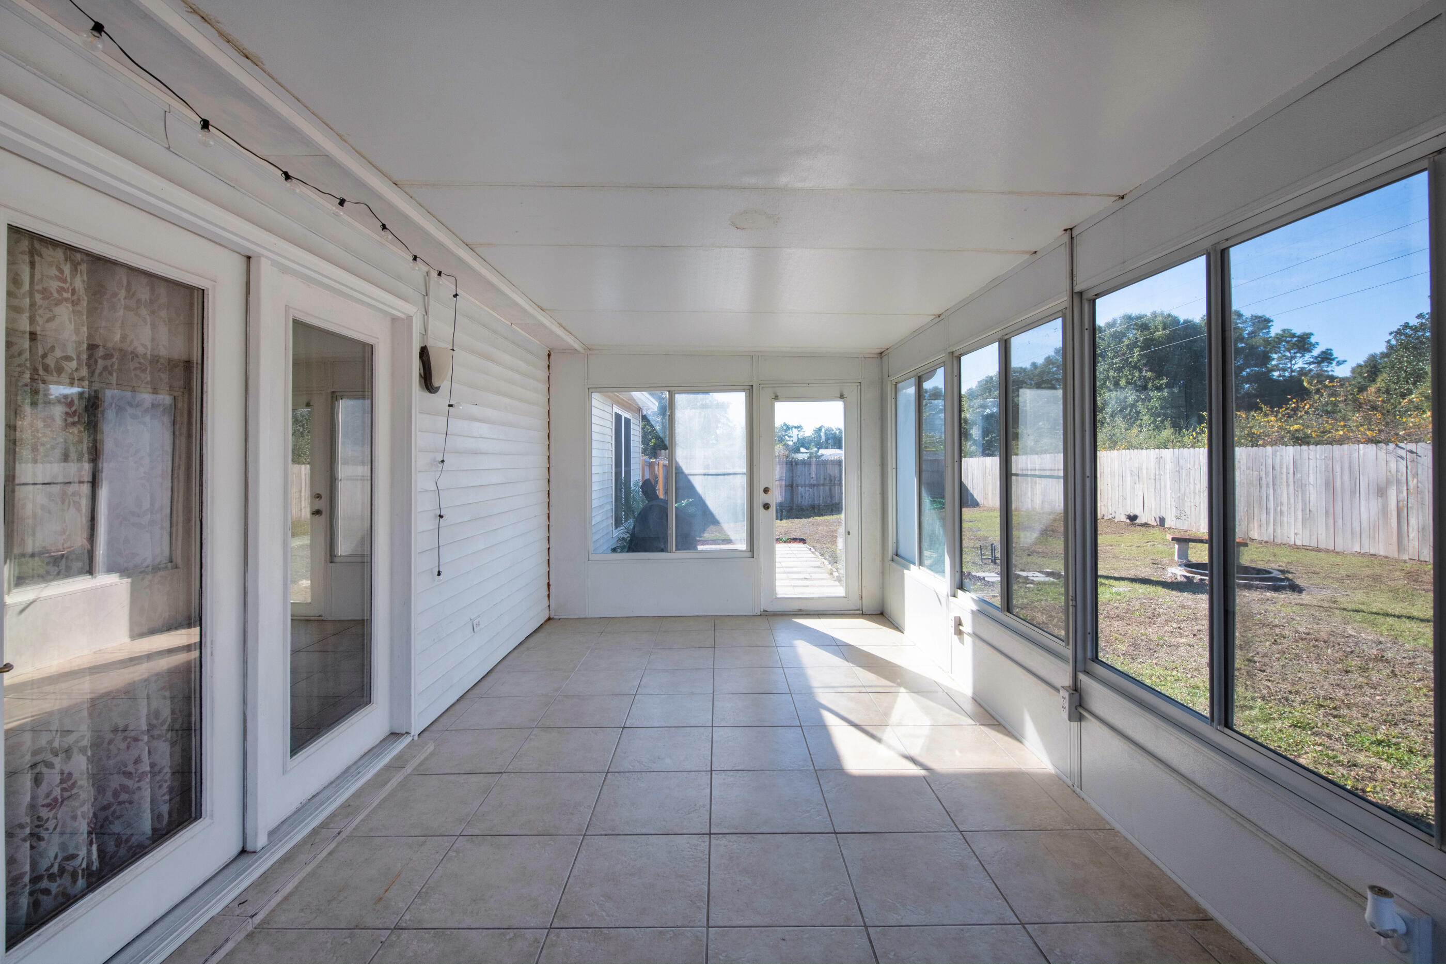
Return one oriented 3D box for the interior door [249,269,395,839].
[{"bbox_3d":[-1.627,0.228,2.310,0.050,2.020,0.820,0,0,0],"label":"interior door"}]

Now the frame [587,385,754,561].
[{"bbox_3d":[-0.472,-0.075,5.140,1.500,1.570,0.080,0,0,0],"label":"frame"}]

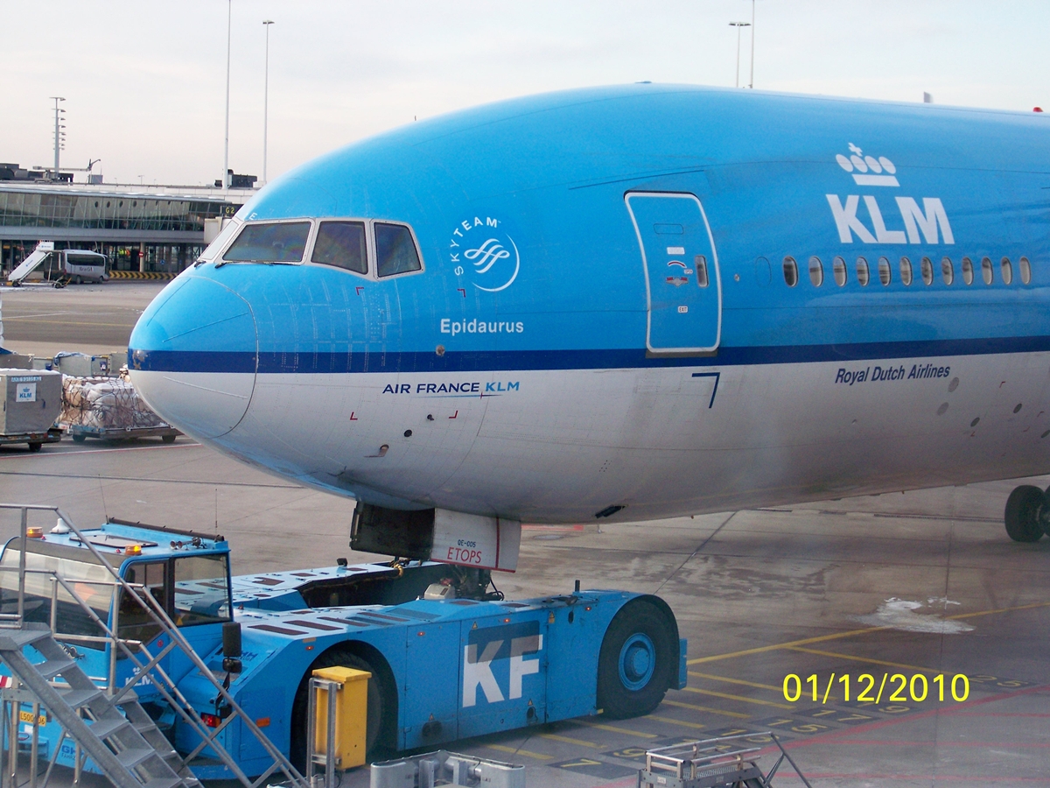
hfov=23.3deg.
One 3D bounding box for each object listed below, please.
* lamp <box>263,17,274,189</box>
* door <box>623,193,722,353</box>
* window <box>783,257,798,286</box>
[{"bbox_3d":[-28.613,-26.904,280.942,1.300,28.480,1.100,1,4,0],"label":"lamp"},{"bbox_3d":[1.923,-1.560,32.124,1.200,1.980,0.240,-2,-5,-40],"label":"door"},{"bbox_3d":[3.476,-1.600,33.443,0.280,0.410,0.060,-3,-4,-44],"label":"window"}]

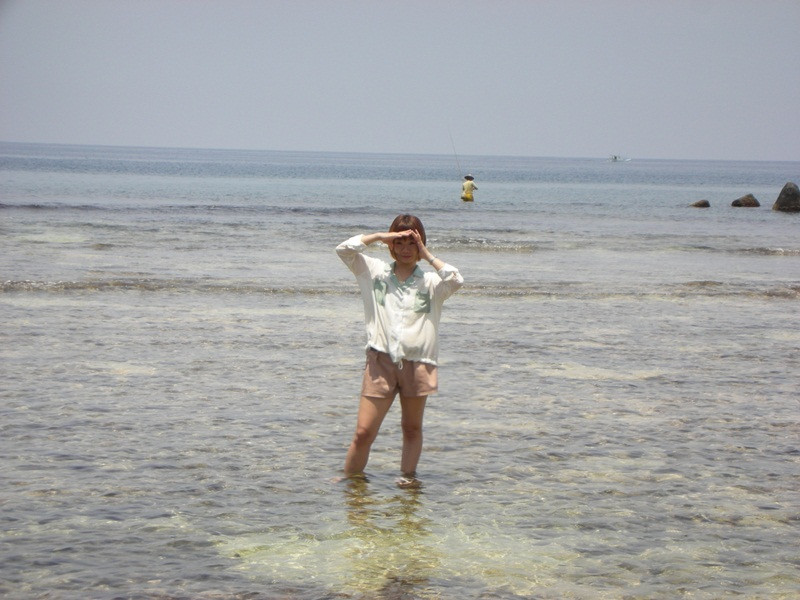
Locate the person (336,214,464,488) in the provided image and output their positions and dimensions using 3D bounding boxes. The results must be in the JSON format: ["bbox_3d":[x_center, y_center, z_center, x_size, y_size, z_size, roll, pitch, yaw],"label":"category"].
[{"bbox_3d":[-0.007,0.321,13.200,0.700,1.580,0.420,1,4,-2],"label":"person"}]

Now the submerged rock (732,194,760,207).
[{"bbox_3d":[12.942,-3.705,90.900,1.120,0.500,0.850,2,4,8],"label":"submerged rock"}]

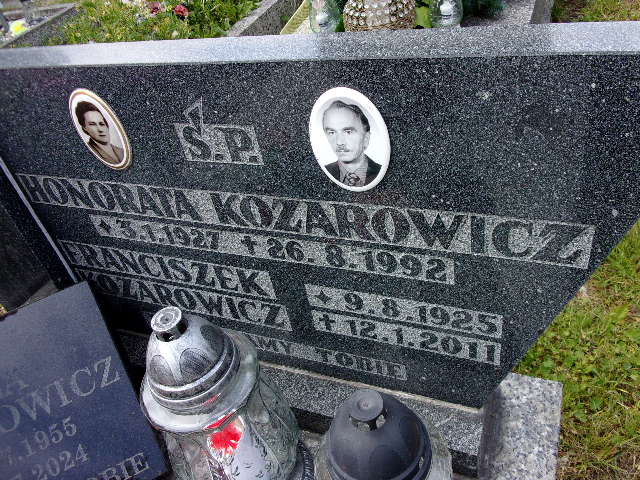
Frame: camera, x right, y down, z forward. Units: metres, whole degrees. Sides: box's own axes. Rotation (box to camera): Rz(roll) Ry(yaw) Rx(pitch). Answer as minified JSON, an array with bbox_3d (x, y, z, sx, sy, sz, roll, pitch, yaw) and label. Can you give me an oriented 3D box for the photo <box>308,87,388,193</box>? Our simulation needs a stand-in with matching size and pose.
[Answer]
[{"bbox_3d":[0.029,-0.098,0.536,0.088,0.120,0.011,7,39,22],"label":"photo"}]

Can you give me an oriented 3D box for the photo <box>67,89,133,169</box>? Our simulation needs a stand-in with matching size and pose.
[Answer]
[{"bbox_3d":[-0.283,-0.136,0.660,0.080,0.115,0.011,7,39,22],"label":"photo"}]

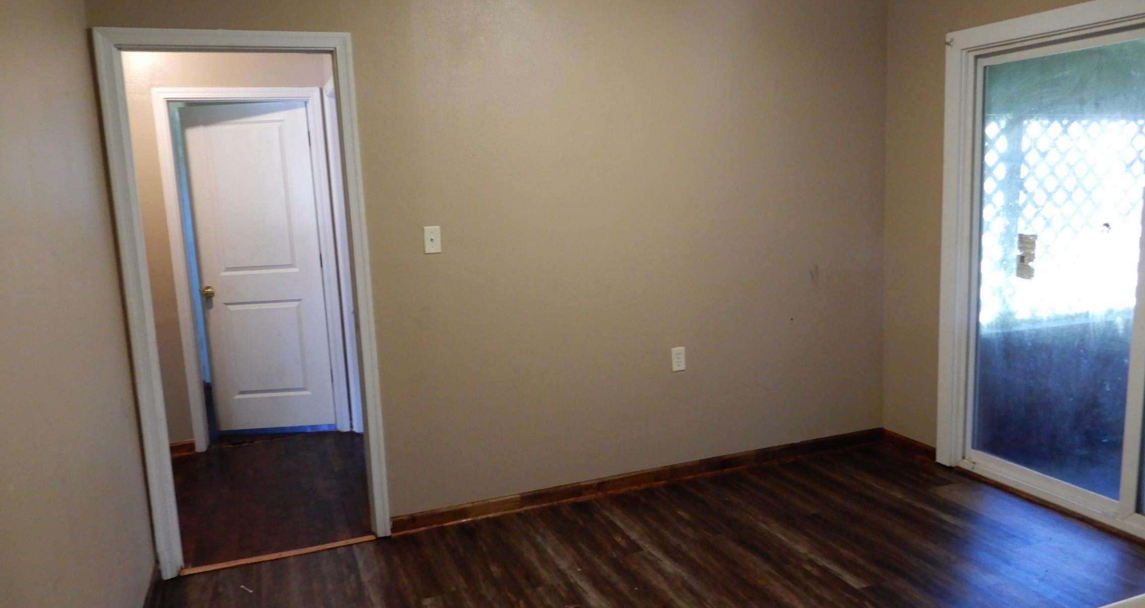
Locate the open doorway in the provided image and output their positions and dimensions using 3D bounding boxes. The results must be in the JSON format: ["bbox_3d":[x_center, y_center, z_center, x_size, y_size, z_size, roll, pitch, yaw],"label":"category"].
[{"bbox_3d":[-1.270,0.006,3.202,0.885,2.105,0.130,-6,9,-20],"label":"open doorway"}]

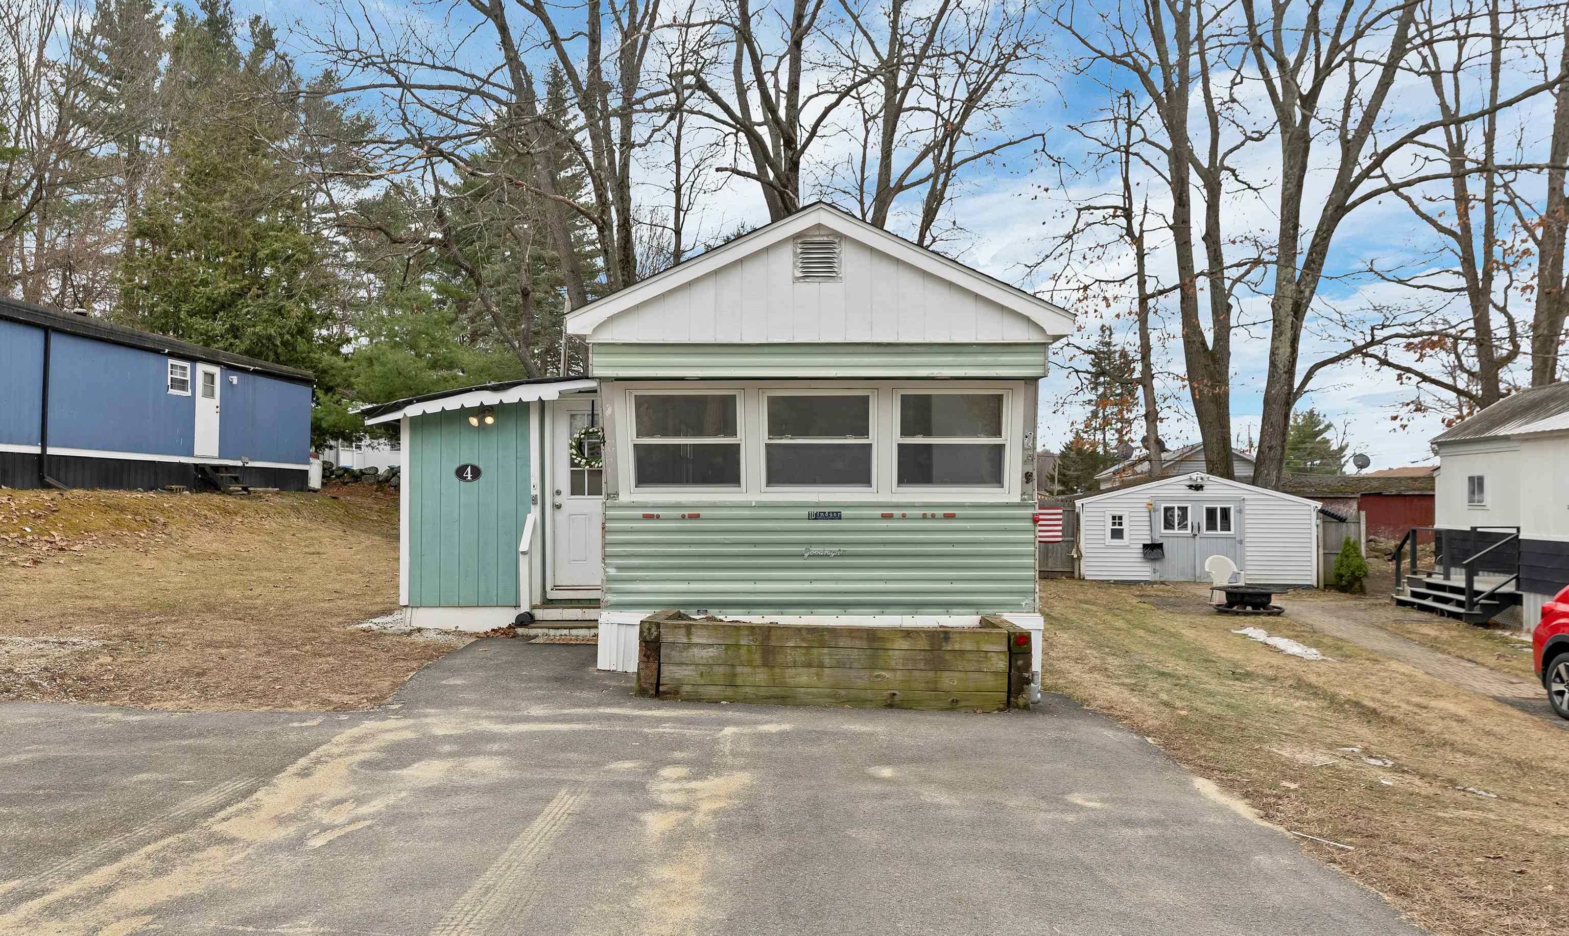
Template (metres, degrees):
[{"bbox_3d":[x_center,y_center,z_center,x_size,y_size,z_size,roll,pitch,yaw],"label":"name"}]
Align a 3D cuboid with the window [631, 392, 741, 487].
[{"bbox_3d":[-0.804,-0.235,8.530,0.920,0.810,0.100,0,9,0],"label":"window"}]

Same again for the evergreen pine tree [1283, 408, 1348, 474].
[{"bbox_3d":[24.200,0.420,48.000,3.800,6.400,3.800,0,-1,0],"label":"evergreen pine tree"}]

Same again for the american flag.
[{"bbox_3d":[5.640,1.295,23.400,1.200,0.800,0.040,0,-1,5],"label":"american flag"}]

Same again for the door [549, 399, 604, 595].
[{"bbox_3d":[-2.070,0.305,11.420,0.940,2.100,0.100,0,-1,0],"label":"door"}]

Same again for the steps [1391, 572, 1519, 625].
[{"bbox_3d":[12.420,2.440,19.400,1.050,0.560,2.900,0,-1,8],"label":"steps"}]

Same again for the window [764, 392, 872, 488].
[{"bbox_3d":[0.275,-0.230,8.530,0.910,0.810,0.100,0,9,0],"label":"window"}]

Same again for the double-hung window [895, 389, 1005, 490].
[{"bbox_3d":[1.353,-0.230,8.530,0.920,0.810,0.100,0,9,0],"label":"double-hung window"}]

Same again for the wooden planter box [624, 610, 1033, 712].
[{"bbox_3d":[0.375,1.400,7.860,2.750,0.570,1.030,0,-1,4],"label":"wooden planter box"}]

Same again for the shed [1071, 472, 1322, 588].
[{"bbox_3d":[9.600,1.400,26.000,5.200,2.500,6.000,0,-1,9],"label":"shed"}]

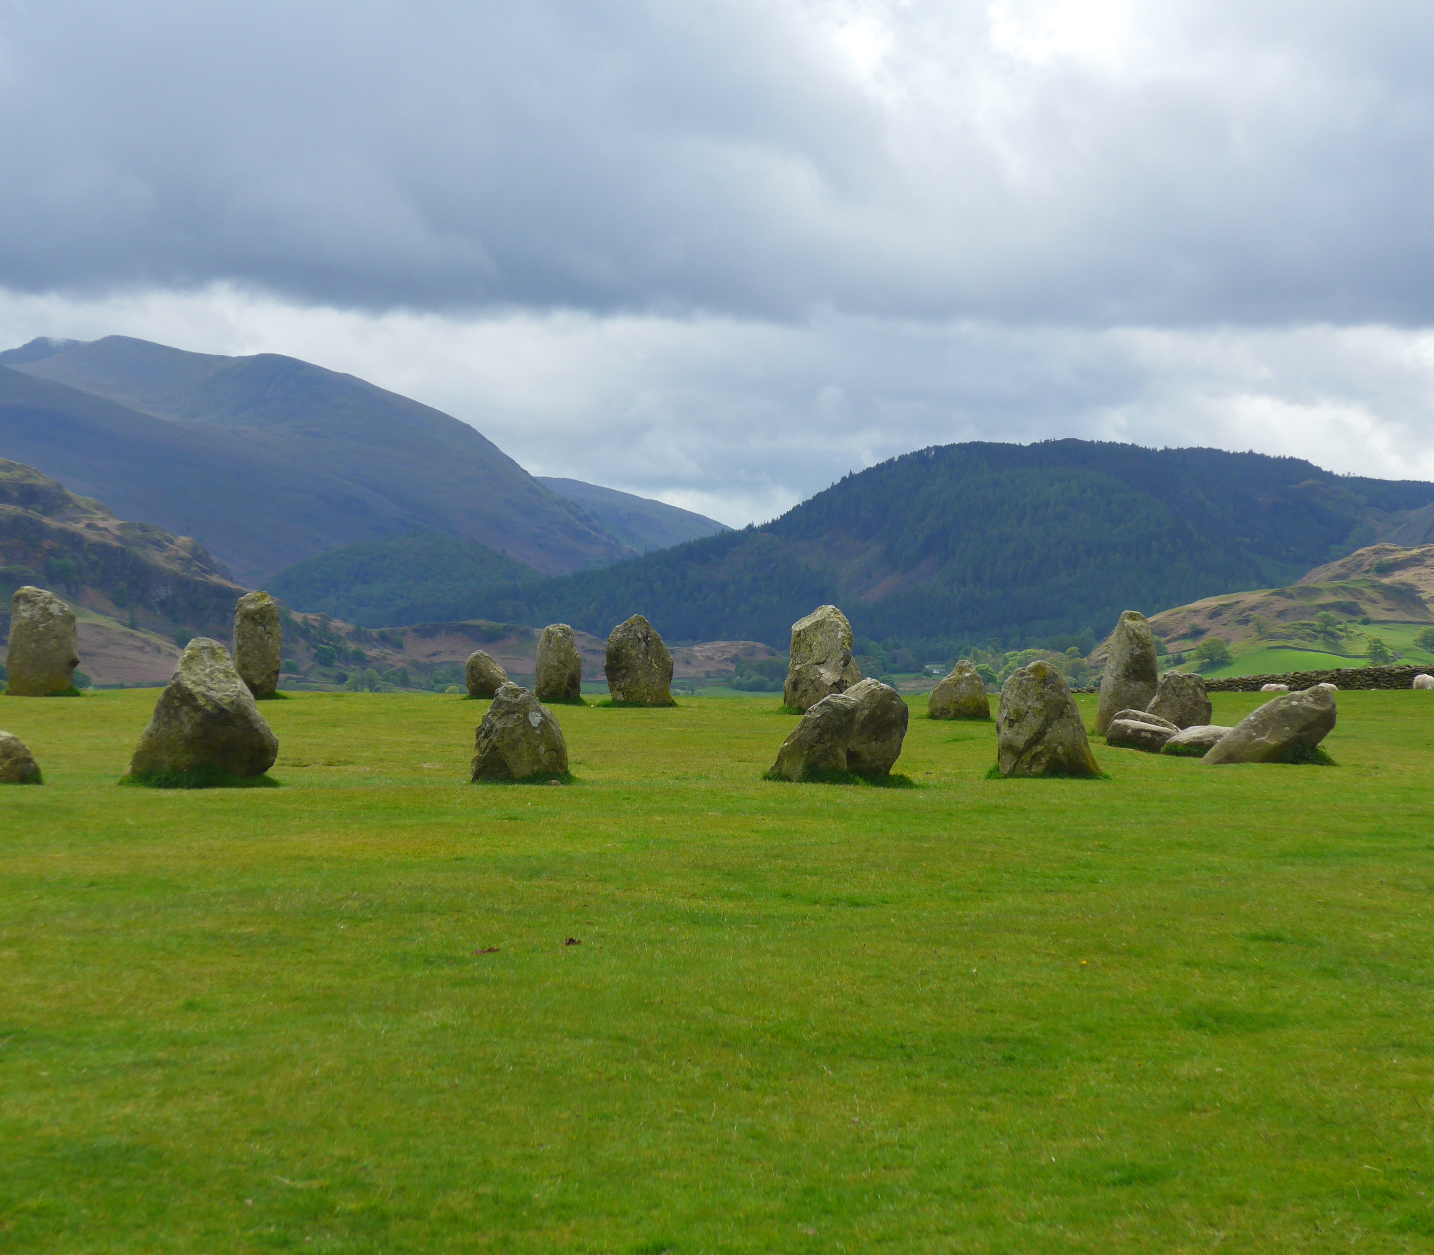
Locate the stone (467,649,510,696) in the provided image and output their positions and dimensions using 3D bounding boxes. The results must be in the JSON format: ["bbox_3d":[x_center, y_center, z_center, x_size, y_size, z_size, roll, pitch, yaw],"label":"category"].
[{"bbox_3d":[-3.844,0.767,60.742,0.745,0.810,0.593,0,0,-4],"label":"stone"}]

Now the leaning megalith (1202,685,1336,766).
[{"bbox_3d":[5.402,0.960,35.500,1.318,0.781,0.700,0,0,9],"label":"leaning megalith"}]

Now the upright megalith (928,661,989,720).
[{"bbox_3d":[3.322,0.853,49.800,0.880,0.826,0.650,0,0,4],"label":"upright megalith"}]

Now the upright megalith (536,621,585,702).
[{"bbox_3d":[-2.562,0.574,58.972,0.808,1.297,0.643,0,0,-2],"label":"upright megalith"}]

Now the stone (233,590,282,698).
[{"bbox_3d":[-7.552,0.269,59.586,0.816,1.762,0.730,0,0,-7],"label":"stone"}]

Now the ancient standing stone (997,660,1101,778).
[{"bbox_3d":[3.183,0.877,34.749,0.990,1.140,0.705,0,0,5],"label":"ancient standing stone"}]

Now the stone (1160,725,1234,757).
[{"bbox_3d":[4.943,1.167,37.200,0.805,0.335,0.600,0,0,8],"label":"stone"}]

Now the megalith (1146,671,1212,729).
[{"bbox_3d":[6.249,0.981,49.027,0.884,0.813,0.658,0,0,7],"label":"megalith"}]

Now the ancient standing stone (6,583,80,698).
[{"bbox_3d":[-10.907,0.211,58.619,1.205,1.754,0.897,0,0,-11],"label":"ancient standing stone"}]

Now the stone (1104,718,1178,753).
[{"bbox_3d":[4.475,1.146,38.300,0.648,0.373,0.650,0,0,22],"label":"stone"}]

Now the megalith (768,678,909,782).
[{"bbox_3d":[1.063,0.897,31.700,1.223,0.914,0.780,0,0,2],"label":"megalith"}]

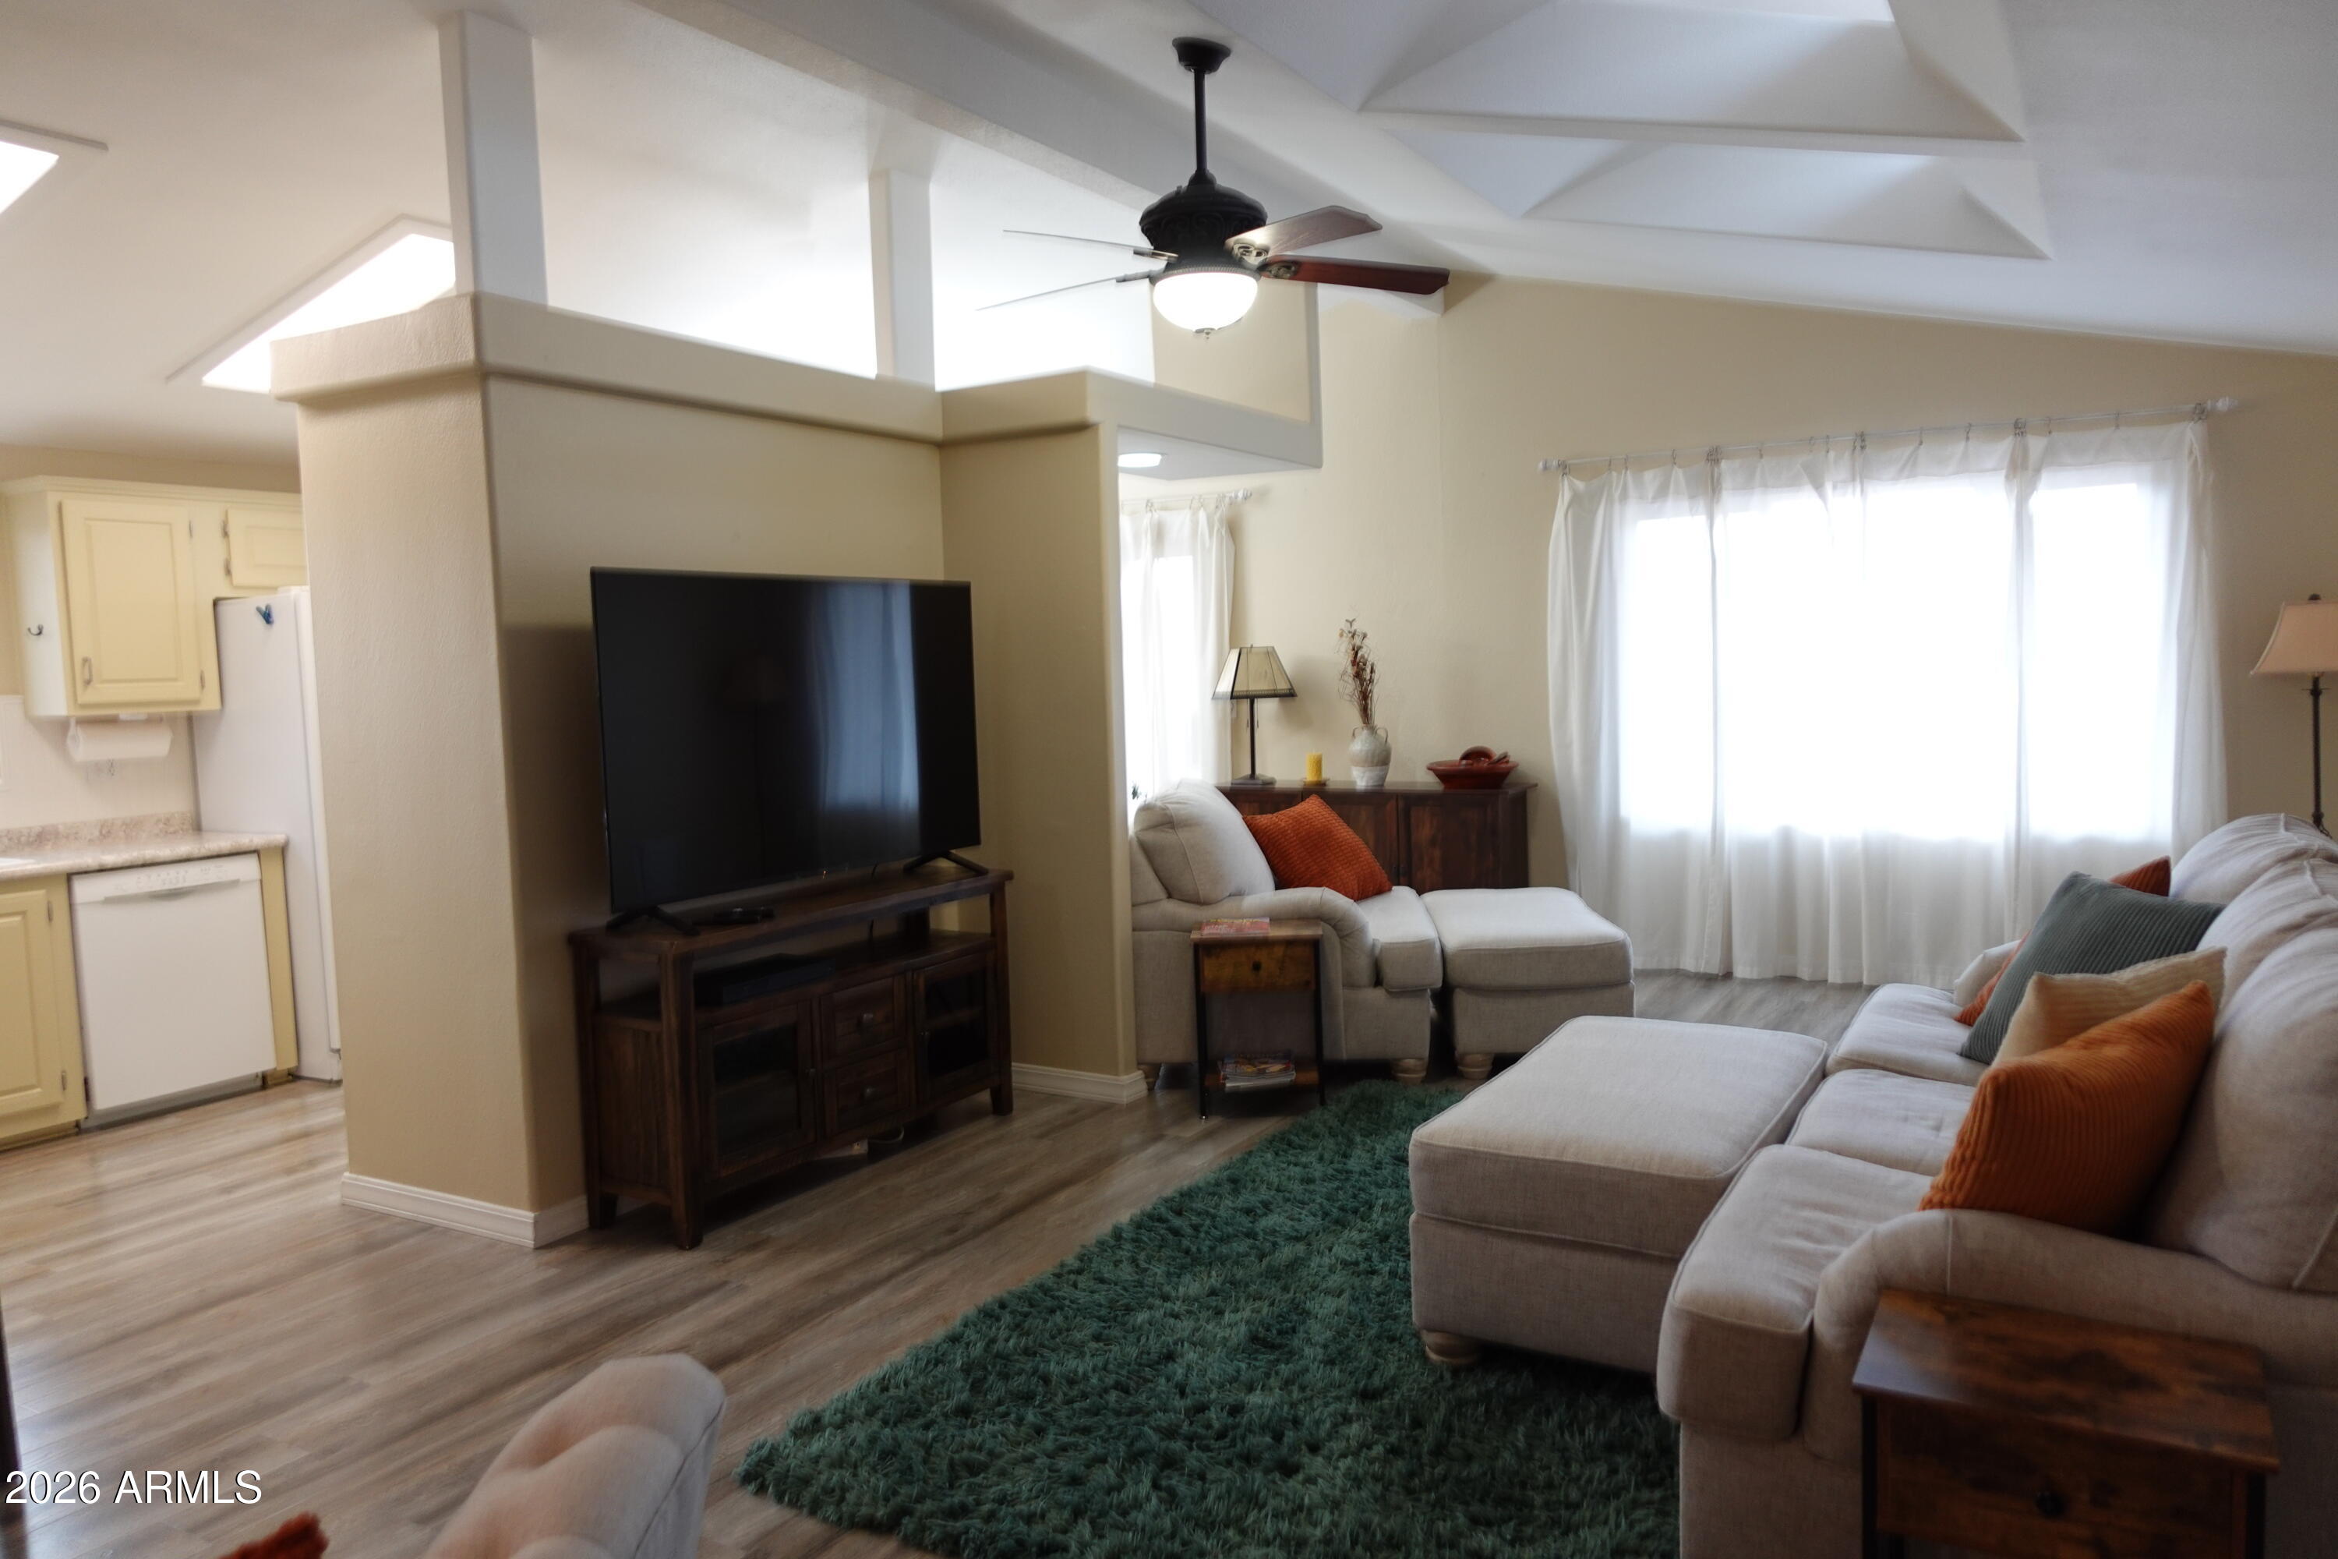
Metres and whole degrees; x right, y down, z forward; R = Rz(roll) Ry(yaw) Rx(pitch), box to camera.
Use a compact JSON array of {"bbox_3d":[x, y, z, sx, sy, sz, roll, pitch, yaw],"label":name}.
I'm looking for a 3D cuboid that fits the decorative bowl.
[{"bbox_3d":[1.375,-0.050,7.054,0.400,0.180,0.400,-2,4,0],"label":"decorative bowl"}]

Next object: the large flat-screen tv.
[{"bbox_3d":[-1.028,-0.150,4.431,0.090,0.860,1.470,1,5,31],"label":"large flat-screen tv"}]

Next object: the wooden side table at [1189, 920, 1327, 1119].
[{"bbox_3d":[0.290,0.753,4.945,0.400,0.570,0.290,-1,4,4],"label":"wooden side table"}]

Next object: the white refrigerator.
[{"bbox_3d":[-3.060,0.183,6.055,0.798,1.767,0.890,1,5,31],"label":"white refrigerator"}]

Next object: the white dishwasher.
[{"bbox_3d":[-3.626,0.694,5.455,0.610,0.850,0.595,1,5,31],"label":"white dishwasher"}]

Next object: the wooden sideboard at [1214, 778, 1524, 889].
[{"bbox_3d":[0.933,0.441,7.399,1.580,0.820,0.440,1,5,31],"label":"wooden sideboard"}]

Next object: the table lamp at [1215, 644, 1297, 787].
[{"bbox_3d":[0.427,-0.320,7.679,0.340,0.680,0.340,-2,4,-12],"label":"table lamp"}]

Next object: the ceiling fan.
[{"bbox_3d":[0.088,-1.542,4.098,1.330,0.758,1.290,-1,4,6],"label":"ceiling fan"}]

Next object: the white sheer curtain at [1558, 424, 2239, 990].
[{"bbox_3d":[2.810,-0.243,6.402,2.520,2.190,0.120,1,5,31],"label":"white sheer curtain"}]

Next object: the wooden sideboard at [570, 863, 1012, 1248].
[{"bbox_3d":[-1.012,0.740,4.535,0.399,0.770,1.389,1,5,31],"label":"wooden sideboard"}]

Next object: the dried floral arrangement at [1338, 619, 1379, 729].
[{"bbox_3d":[0.890,-0.497,7.303,0.190,0.520,0.170,1,5,31],"label":"dried floral arrangement"}]

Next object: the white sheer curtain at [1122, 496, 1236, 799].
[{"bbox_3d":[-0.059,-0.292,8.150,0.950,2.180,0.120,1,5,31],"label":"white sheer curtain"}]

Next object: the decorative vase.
[{"bbox_3d":[0.940,-0.110,7.255,0.195,0.300,0.195,-2,4,0],"label":"decorative vase"}]

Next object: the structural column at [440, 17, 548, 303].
[{"bbox_3d":[-1.643,-1.492,3.796,0.077,0.656,0.201,1,5,31],"label":"structural column"}]

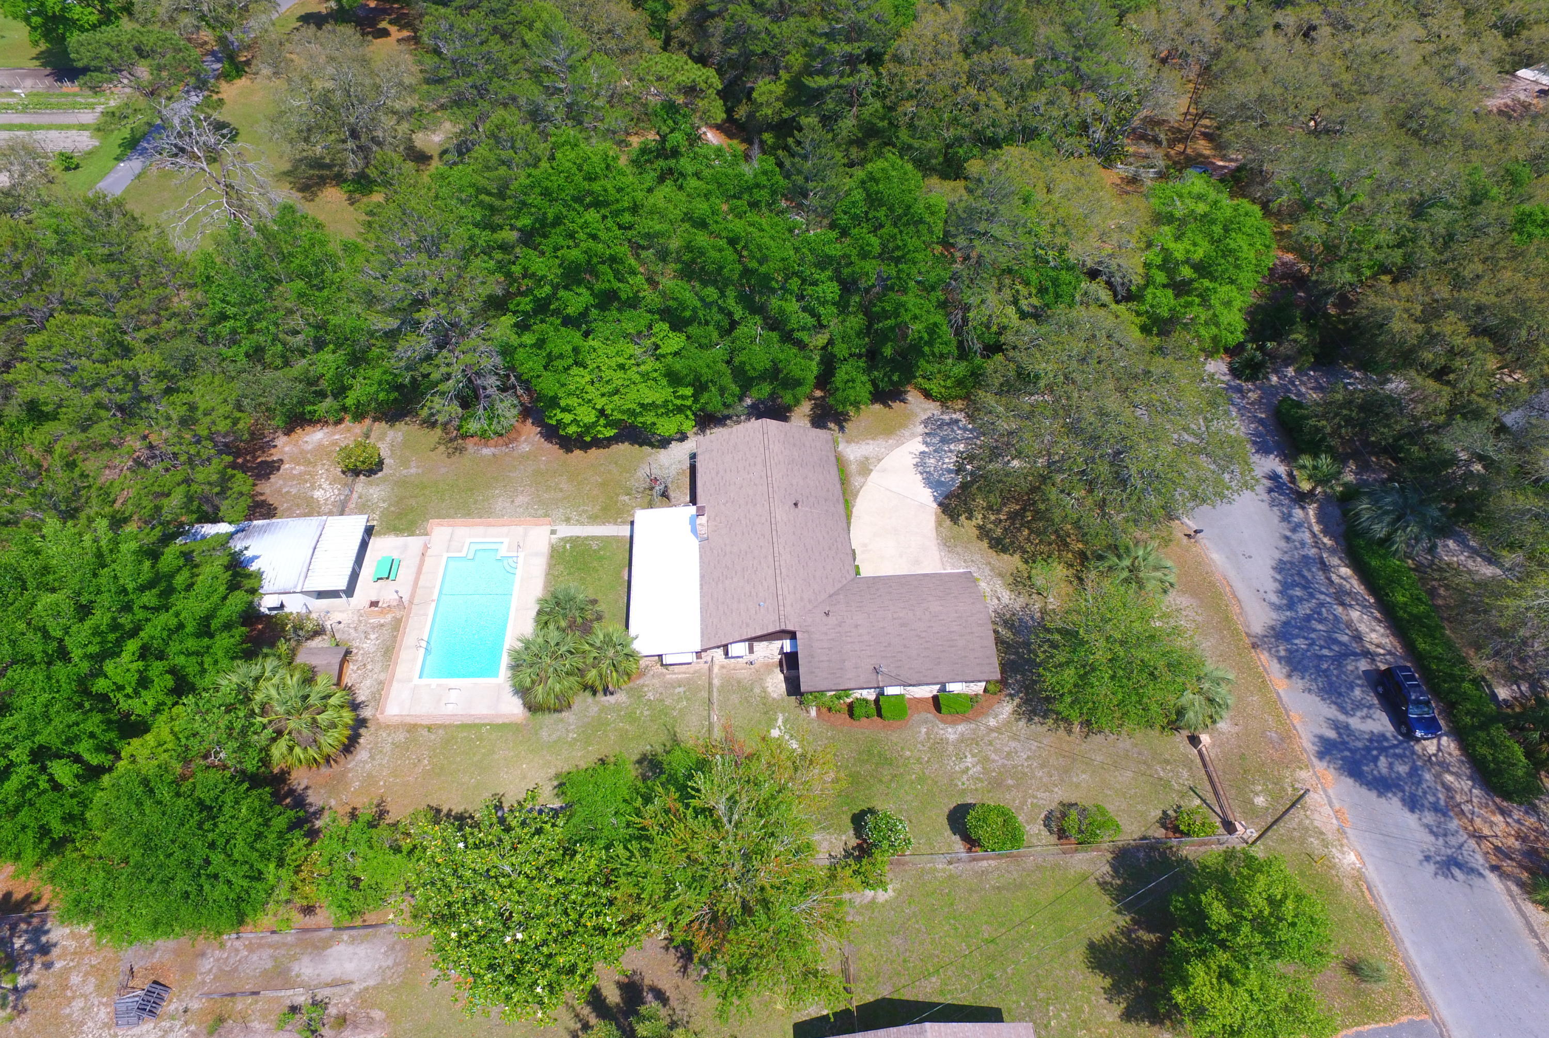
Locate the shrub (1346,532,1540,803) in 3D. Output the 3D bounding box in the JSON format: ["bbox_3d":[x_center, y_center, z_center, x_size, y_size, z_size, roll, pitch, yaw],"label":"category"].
[{"bbox_3d":[42.399,8.528,57.400,2.100,1.600,20.200,0,48,-2],"label":"shrub"}]

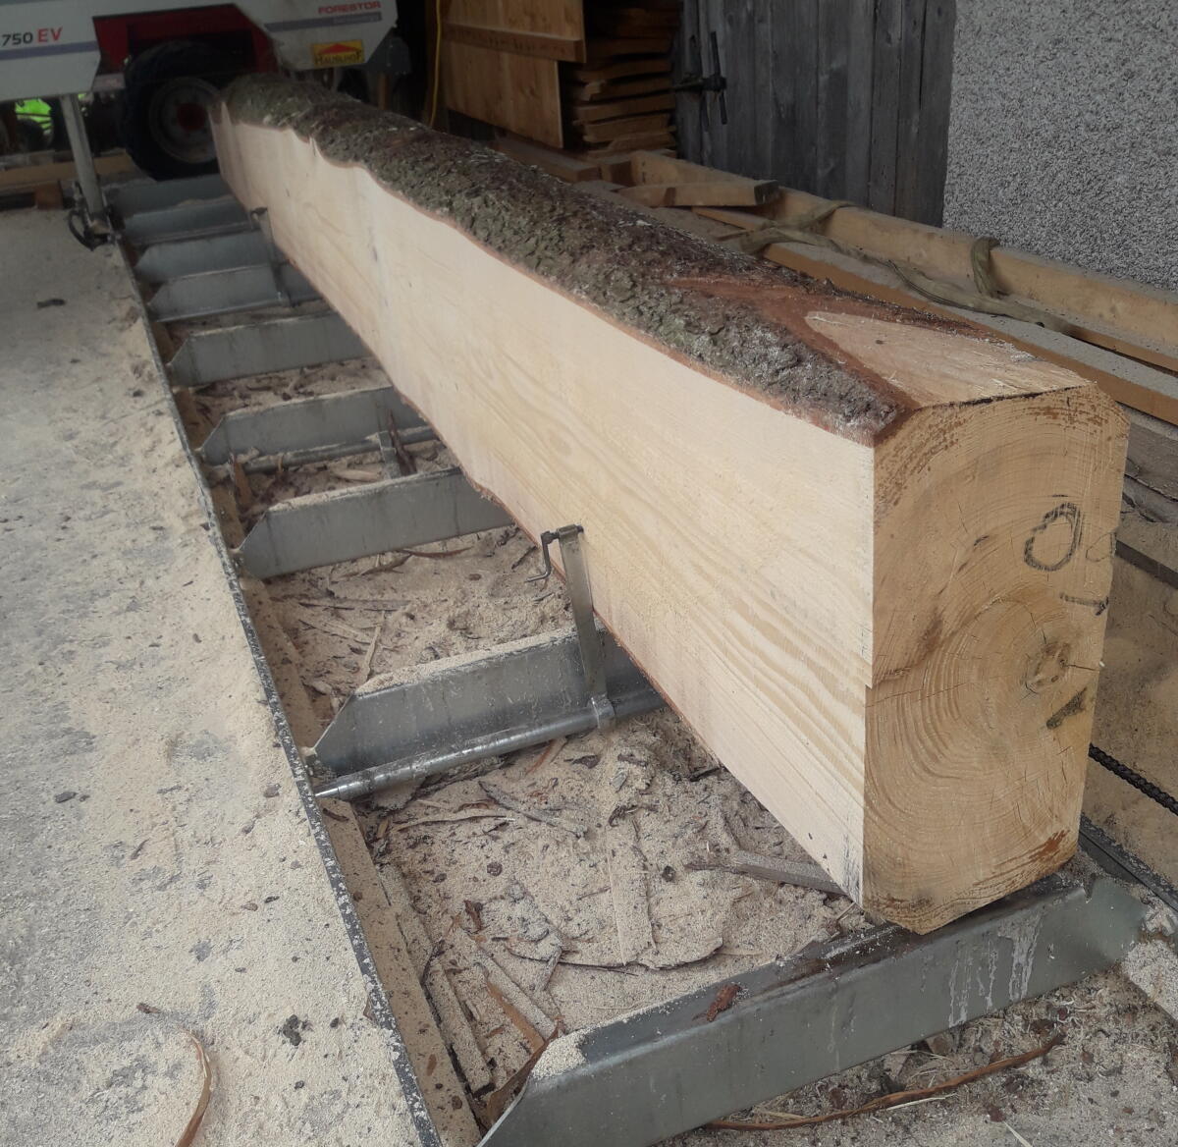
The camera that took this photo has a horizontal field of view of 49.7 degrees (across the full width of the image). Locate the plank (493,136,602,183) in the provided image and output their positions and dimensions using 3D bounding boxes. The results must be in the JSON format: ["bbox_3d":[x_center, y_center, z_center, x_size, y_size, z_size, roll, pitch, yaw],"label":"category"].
[{"bbox_3d":[-0.219,-1.876,5.761,0.107,0.046,1.104,-14,28,-19],"label":"plank"}]

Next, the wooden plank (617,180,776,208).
[{"bbox_3d":[0.389,-1.375,4.610,0.623,0.062,0.128,14,31,40],"label":"wooden plank"}]

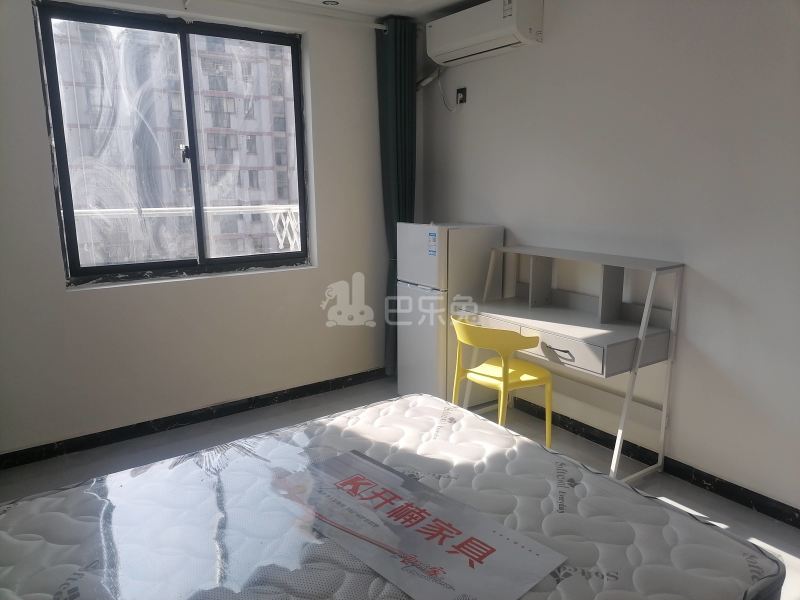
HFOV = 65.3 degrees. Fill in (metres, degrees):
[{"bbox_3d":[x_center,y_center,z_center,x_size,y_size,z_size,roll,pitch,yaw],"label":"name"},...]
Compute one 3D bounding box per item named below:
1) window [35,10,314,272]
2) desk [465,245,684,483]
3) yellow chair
[{"bbox_3d":[-1.212,-0.875,3.650,1.445,1.420,0.105,-9,14,-34],"label":"window"},{"bbox_3d":[0.783,0.289,3.163,0.496,1.008,1.029,-8,14,-34],"label":"desk"},{"bbox_3d":[0.504,0.431,3.152,0.470,0.740,0.530,-10,14,-38],"label":"yellow chair"}]

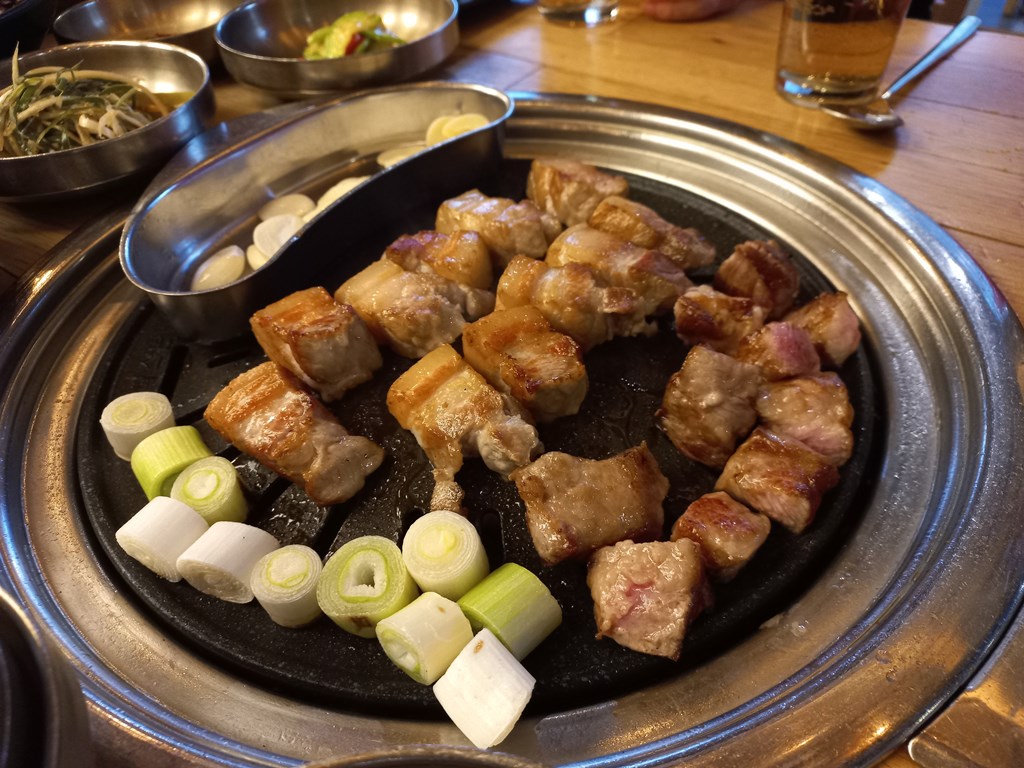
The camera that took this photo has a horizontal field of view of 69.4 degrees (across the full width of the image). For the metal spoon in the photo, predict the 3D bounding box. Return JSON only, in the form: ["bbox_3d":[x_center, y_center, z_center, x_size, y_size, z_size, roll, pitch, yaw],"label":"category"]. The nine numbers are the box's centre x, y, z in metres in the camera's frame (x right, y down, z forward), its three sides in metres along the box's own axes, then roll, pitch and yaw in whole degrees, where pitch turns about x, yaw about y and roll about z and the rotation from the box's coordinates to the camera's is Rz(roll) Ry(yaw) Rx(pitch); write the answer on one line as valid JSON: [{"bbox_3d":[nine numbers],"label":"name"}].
[{"bbox_3d":[0.257,-0.202,0.460,0.044,0.020,0.198,31,53,31],"label":"metal spoon"}]

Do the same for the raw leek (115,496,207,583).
[{"bbox_3d":[-0.112,0.050,0.239,0.024,0.024,0.017,17,47,20],"label":"raw leek"}]

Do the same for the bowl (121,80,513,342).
[{"bbox_3d":[-0.099,-0.107,0.395,0.098,0.030,0.238,27,51,25],"label":"bowl"}]

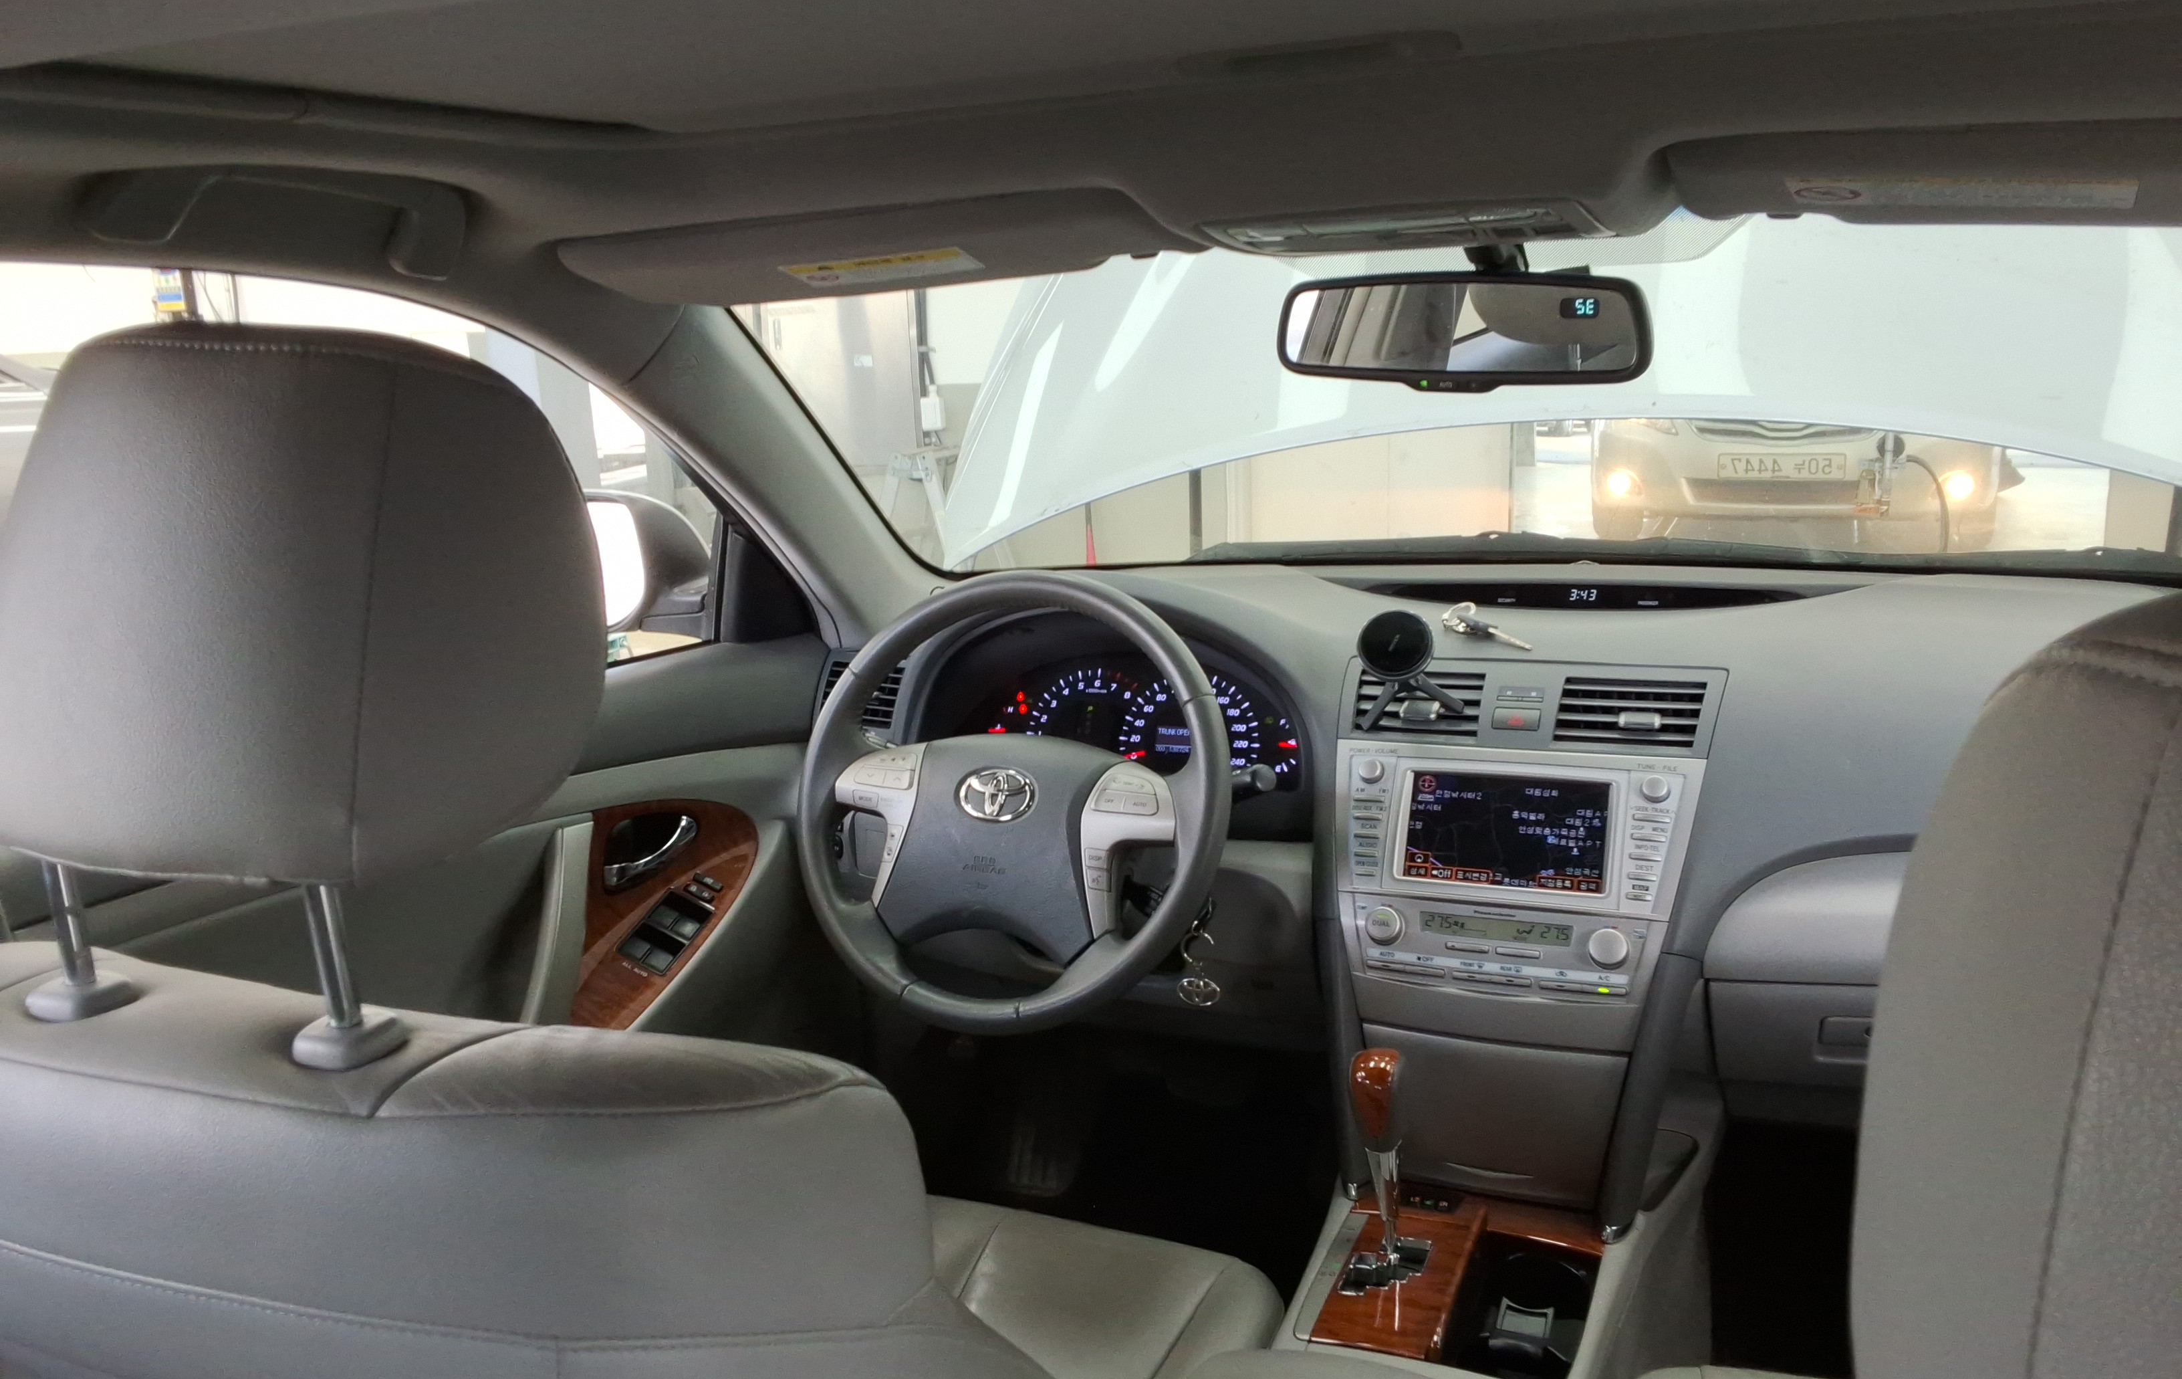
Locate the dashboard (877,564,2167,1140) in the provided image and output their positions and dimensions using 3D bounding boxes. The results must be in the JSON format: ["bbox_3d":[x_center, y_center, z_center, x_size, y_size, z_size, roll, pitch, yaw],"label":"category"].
[{"bbox_3d":[0.404,0.103,1.595,1.410,0.400,0.480,3,13,21],"label":"dashboard"}]

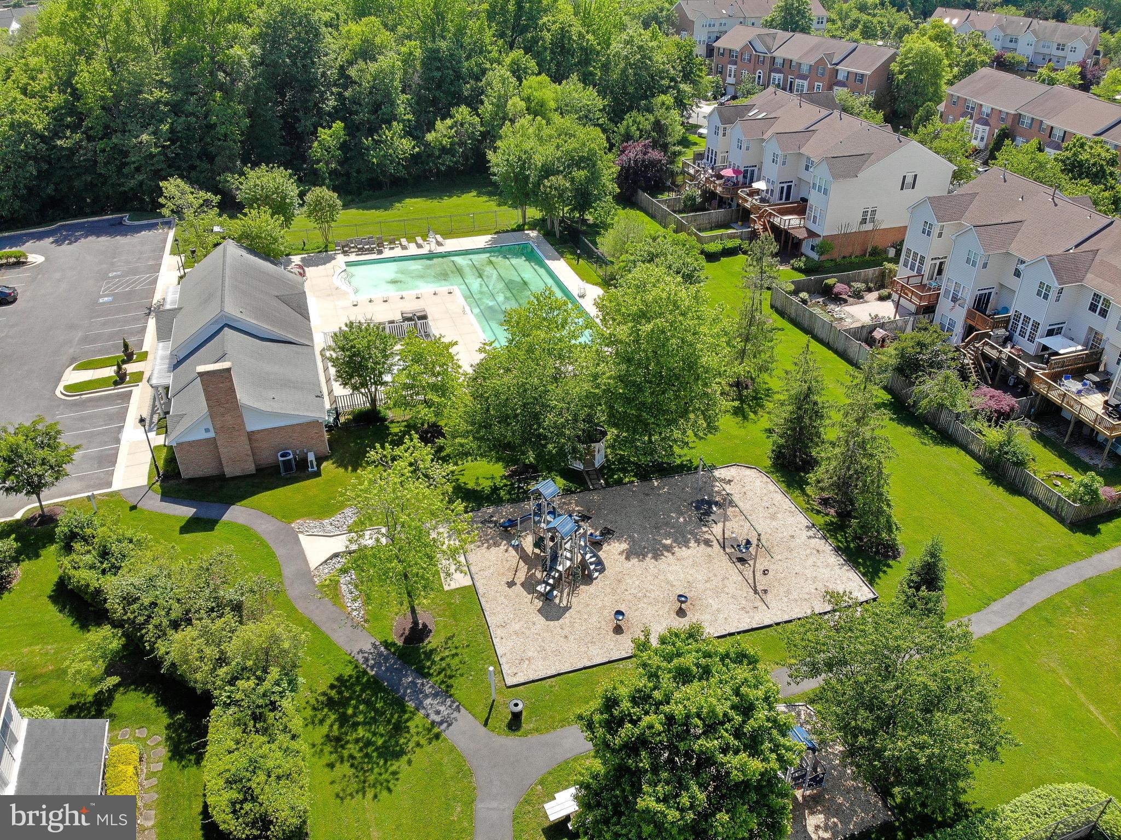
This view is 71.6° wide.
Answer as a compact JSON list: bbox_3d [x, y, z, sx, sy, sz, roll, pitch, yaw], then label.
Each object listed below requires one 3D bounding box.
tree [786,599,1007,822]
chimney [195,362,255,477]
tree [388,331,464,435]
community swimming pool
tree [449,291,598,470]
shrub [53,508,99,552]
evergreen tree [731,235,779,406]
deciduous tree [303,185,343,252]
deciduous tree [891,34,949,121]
[{"bbox_3d":[12.374,10.790,29.056,7.717,8.282,7.717,0,32,0],"label":"tree"},{"bbox_3d":[-19.976,0.112,46.677,1.850,7.500,0.750,-10,33,-15],"label":"chimney"},{"bbox_3d":[-8.735,-2.178,50.611,4.847,7.331,4.847,0,32,0],"label":"tree"},{"bbox_3d":[-9.432,-11.097,70.805,20.700,1.200,26.000,-9,30,-14],"label":"community swimming pool"},{"bbox_3d":[-1.981,-1.782,43.264,8.200,10.960,8.200,-1,29,0],"label":"tree"},{"bbox_3d":[-24.669,5.622,39.600,2.100,2.100,2.100,-11,31,-17],"label":"shrub"},{"bbox_3d":[13.176,-6.503,53.309,3.300,12.300,3.300,0,32,0],"label":"evergreen tree"},{"bbox_3d":[-24.802,-21.029,81.405,4.083,6.650,4.083,0,32,0],"label":"deciduous tree"},{"bbox_3d":[63.152,-59.715,136.955,8.587,14.409,8.587,0,32,0],"label":"deciduous tree"}]

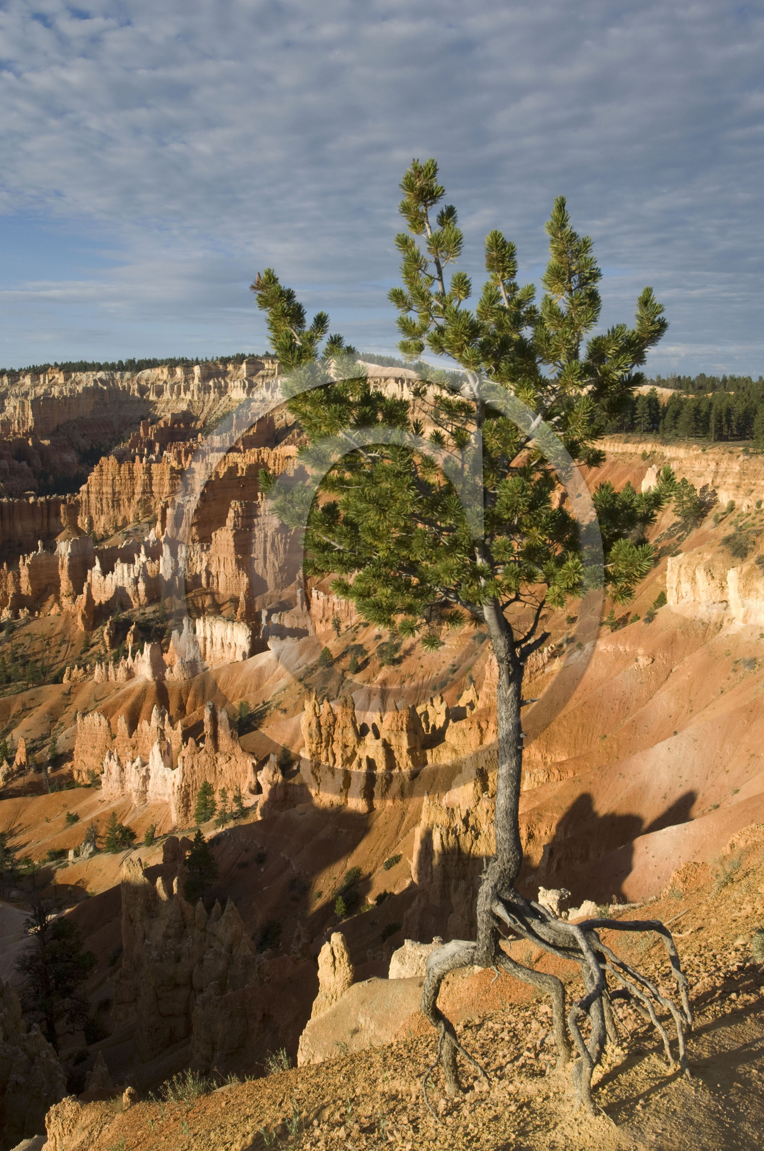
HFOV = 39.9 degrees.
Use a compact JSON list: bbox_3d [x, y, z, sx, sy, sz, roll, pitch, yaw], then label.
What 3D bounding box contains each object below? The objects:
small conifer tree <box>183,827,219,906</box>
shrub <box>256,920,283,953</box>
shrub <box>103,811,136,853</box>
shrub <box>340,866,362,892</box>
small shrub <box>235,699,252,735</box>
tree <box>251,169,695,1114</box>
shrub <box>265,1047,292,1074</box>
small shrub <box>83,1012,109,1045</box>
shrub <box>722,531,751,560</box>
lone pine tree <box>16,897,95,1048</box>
[{"bbox_3d":[-19.295,31.694,112.208,3.639,10.048,3.457,0,10,0],"label":"small conifer tree"},{"bbox_3d":[-8.300,26.626,77.806,1.926,2.417,1.829,0,10,0],"label":"shrub"},{"bbox_3d":[-33.836,32.953,135.785,4.288,5.360,4.074,0,10,0],"label":"shrub"},{"bbox_3d":[-2.457,24.033,83.441,1.709,1.961,1.624,0,10,0],"label":"shrub"},{"bbox_3d":[-25.368,25.799,192.403,2.956,6.682,2.808,0,10,0],"label":"small shrub"},{"bbox_3d":[0.460,0.335,4.730,2.005,4.173,1.750,0,10,0],"label":"tree"},{"bbox_3d":[-0.629,2.951,6.410,0.170,0.137,0.161,0,10,0],"label":"shrub"},{"bbox_3d":[-18.785,29.773,69.222,1.713,2.034,1.627,0,10,0],"label":"small shrub"},{"bbox_3d":[29.897,-2.504,88.916,2.504,2.370,2.379,0,10,0],"label":"shrub"},{"bbox_3d":[-22.278,27.209,71.816,5.519,11.115,5.243,0,10,0],"label":"lone pine tree"}]

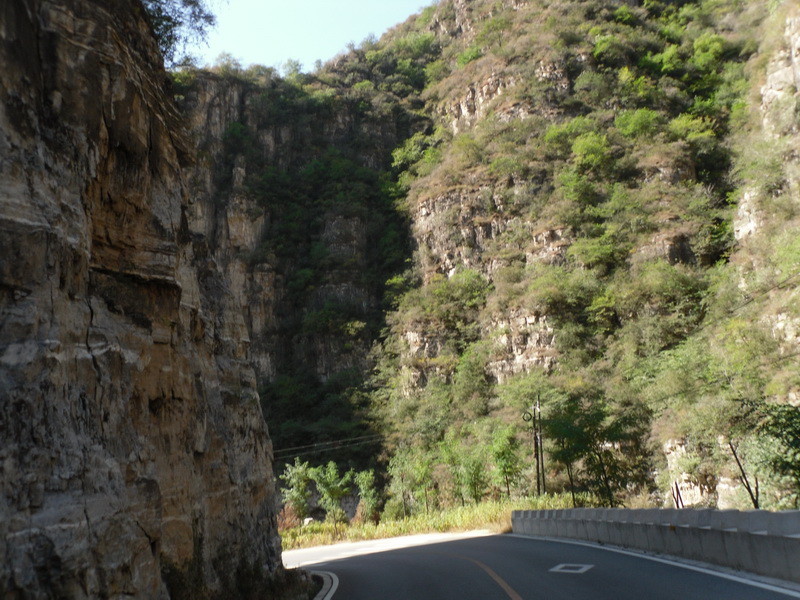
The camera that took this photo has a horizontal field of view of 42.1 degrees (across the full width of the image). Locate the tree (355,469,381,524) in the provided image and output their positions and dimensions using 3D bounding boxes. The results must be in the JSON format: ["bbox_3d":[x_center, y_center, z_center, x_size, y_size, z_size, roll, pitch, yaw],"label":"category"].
[{"bbox_3d":[-1.473,9.138,48.000,1.154,2.610,1.154,-2,-11,0],"label":"tree"}]

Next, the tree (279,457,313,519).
[{"bbox_3d":[-4.693,8.745,47.000,1.491,3.194,1.491,-2,-11,0],"label":"tree"}]

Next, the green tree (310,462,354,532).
[{"bbox_3d":[-2.927,8.610,45.000,1.947,3.063,1.947,-2,-11,0],"label":"green tree"}]

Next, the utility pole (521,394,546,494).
[{"bbox_3d":[8.036,8.716,62.000,1.371,6.082,0.500,-2,-11,0],"label":"utility pole"}]

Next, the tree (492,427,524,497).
[{"bbox_3d":[5.814,9.005,57.000,1.754,3.938,1.754,-2,-11,0],"label":"tree"}]

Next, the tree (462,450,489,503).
[{"bbox_3d":[4.124,9.739,57.000,1.425,2.834,1.425,-2,-11,0],"label":"tree"}]

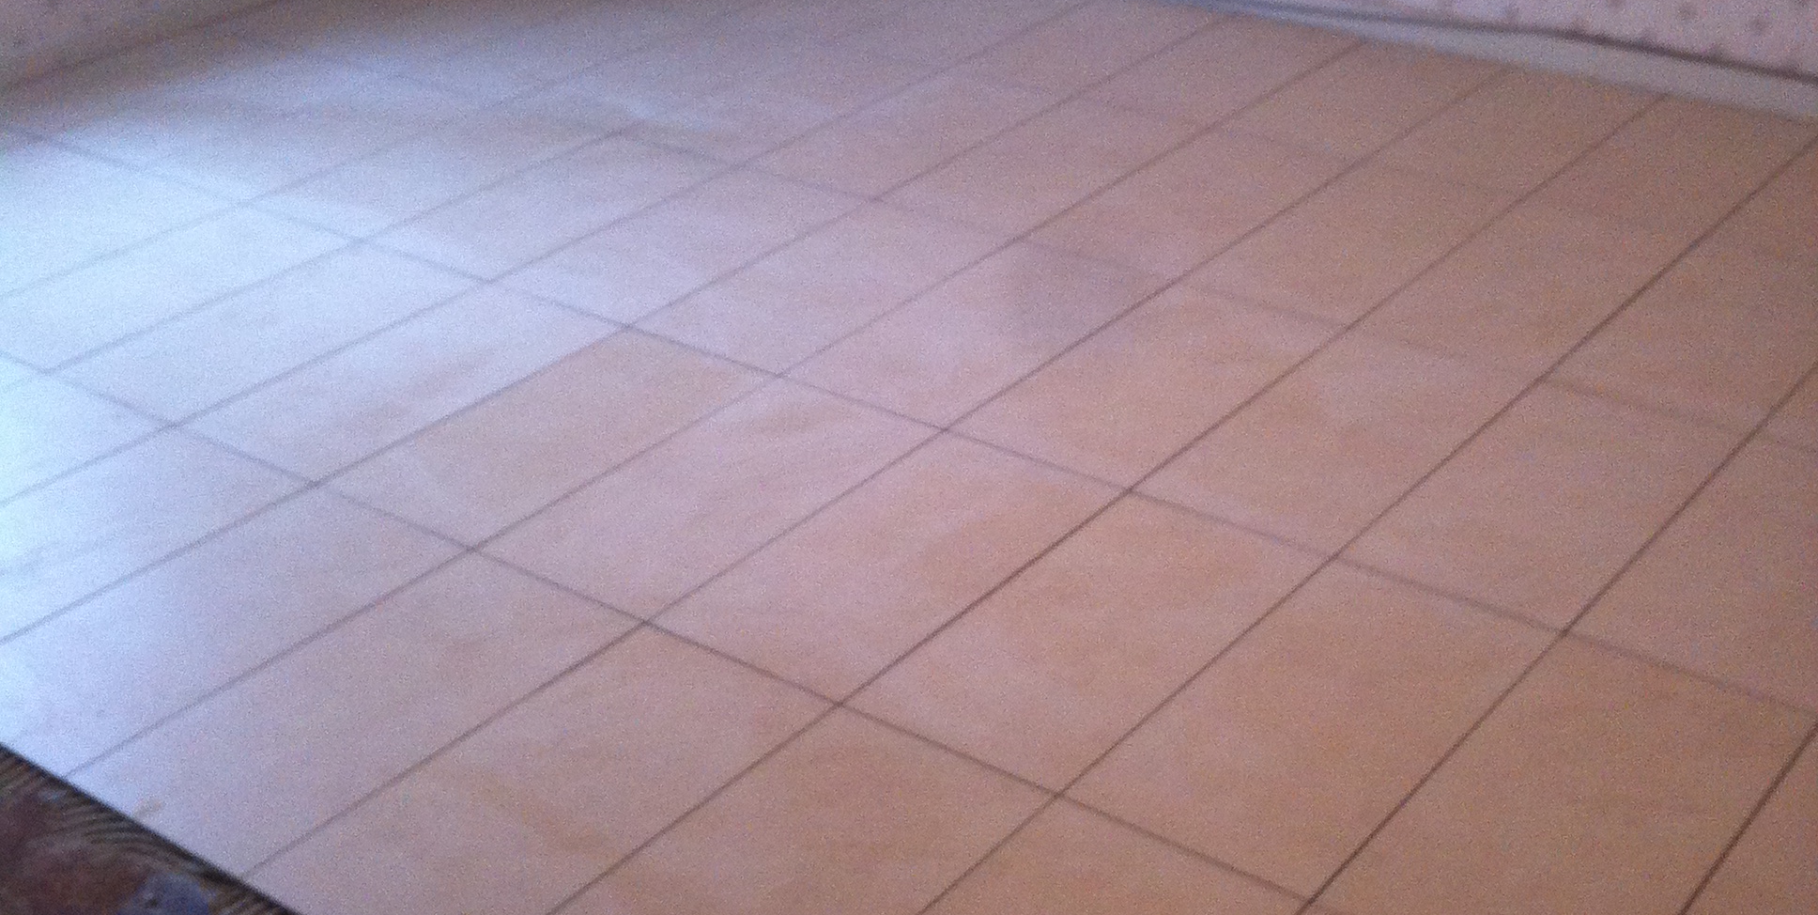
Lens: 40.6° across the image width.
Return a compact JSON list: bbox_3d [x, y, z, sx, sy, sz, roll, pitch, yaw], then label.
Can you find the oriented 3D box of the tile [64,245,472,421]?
[{"bbox_3d":[-0.971,-0.197,3.761,0.300,0.010,0.600,19,34,33],"label":"tile"}]

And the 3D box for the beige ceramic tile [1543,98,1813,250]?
[{"bbox_3d":[1.325,-0.498,4.185,0.300,0.010,0.585,18,34,33],"label":"beige ceramic tile"}]

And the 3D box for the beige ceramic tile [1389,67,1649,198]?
[{"bbox_3d":[1.103,-0.582,4.370,0.300,0.010,0.600,19,34,33],"label":"beige ceramic tile"}]

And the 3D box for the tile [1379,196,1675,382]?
[{"bbox_3d":[0.967,-0.263,3.766,0.300,0.010,0.600,19,34,33],"label":"tile"}]

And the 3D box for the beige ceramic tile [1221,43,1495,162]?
[{"bbox_3d":[0.848,-0.656,4.506,0.300,0.010,0.570,19,34,33],"label":"beige ceramic tile"}]

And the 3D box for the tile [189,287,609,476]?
[{"bbox_3d":[-0.725,-0.117,3.576,0.300,0.010,0.600,18,34,33],"label":"tile"}]

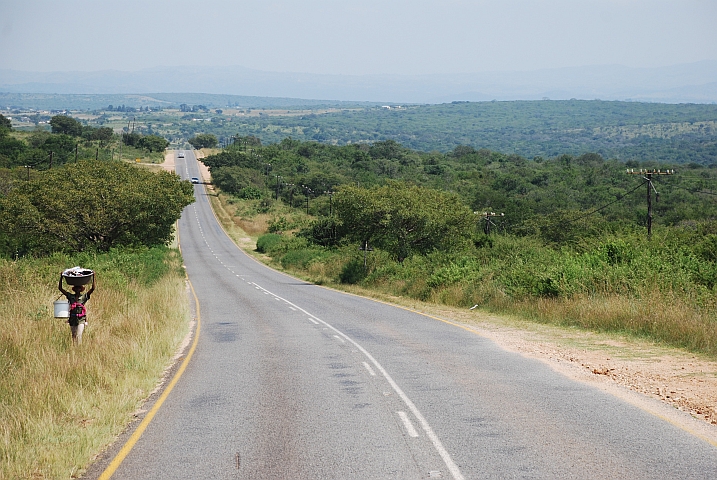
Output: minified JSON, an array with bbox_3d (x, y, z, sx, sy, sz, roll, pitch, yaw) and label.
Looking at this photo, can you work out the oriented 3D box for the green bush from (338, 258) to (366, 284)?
[{"bbox_3d":[-0.323,1.687,129.000,1.500,1.420,1.500,0,4,0],"label":"green bush"}]

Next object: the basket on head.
[{"bbox_3d":[-5.149,0.686,44.000,0.580,0.290,0.580,0,4,-5],"label":"basket on head"}]

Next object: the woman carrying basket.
[{"bbox_3d":[-5.163,1.407,44.000,0.680,1.630,0.420,0,4,-5],"label":"woman carrying basket"}]

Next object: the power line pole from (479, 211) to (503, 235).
[{"bbox_3d":[9.162,0.819,168.000,2.050,5.500,0.300,0,4,-3],"label":"power line pole"}]

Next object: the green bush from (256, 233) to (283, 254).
[{"bbox_3d":[-9.410,0.370,253.000,2.700,2.350,2.600,0,4,0],"label":"green bush"}]

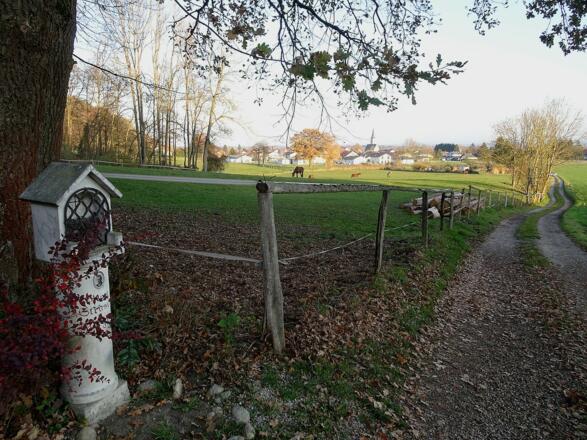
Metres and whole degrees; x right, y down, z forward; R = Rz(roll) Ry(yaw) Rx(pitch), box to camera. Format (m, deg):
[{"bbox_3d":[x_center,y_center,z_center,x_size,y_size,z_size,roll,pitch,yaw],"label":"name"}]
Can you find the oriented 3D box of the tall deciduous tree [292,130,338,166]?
[{"bbox_3d":[7.425,-25.490,143.859,17.000,13.403,15.500,0,10,0],"label":"tall deciduous tree"}]

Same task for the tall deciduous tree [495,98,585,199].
[{"bbox_3d":[21.320,-5.889,35.266,7.900,8.653,7.500,0,10,0],"label":"tall deciduous tree"}]

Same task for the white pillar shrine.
[{"bbox_3d":[-1.335,0.445,2.600,0.420,1.600,0.430,6,11,30],"label":"white pillar shrine"}]

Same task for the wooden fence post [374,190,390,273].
[{"bbox_3d":[1.267,0.174,5.799,0.140,1.193,0.140,8,11,28],"label":"wooden fence post"}]

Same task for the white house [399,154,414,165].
[{"bbox_3d":[77.590,-42.386,283.335,11.000,7.140,10.500,2,10,14],"label":"white house"}]

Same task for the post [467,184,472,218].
[{"bbox_3d":[7.387,-0.761,17.079,0.130,1.417,0.130,5,11,28],"label":"post"}]

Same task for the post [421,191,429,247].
[{"bbox_3d":[2.791,-0.030,8.646,0.130,1.220,0.130,2,11,28],"label":"post"}]

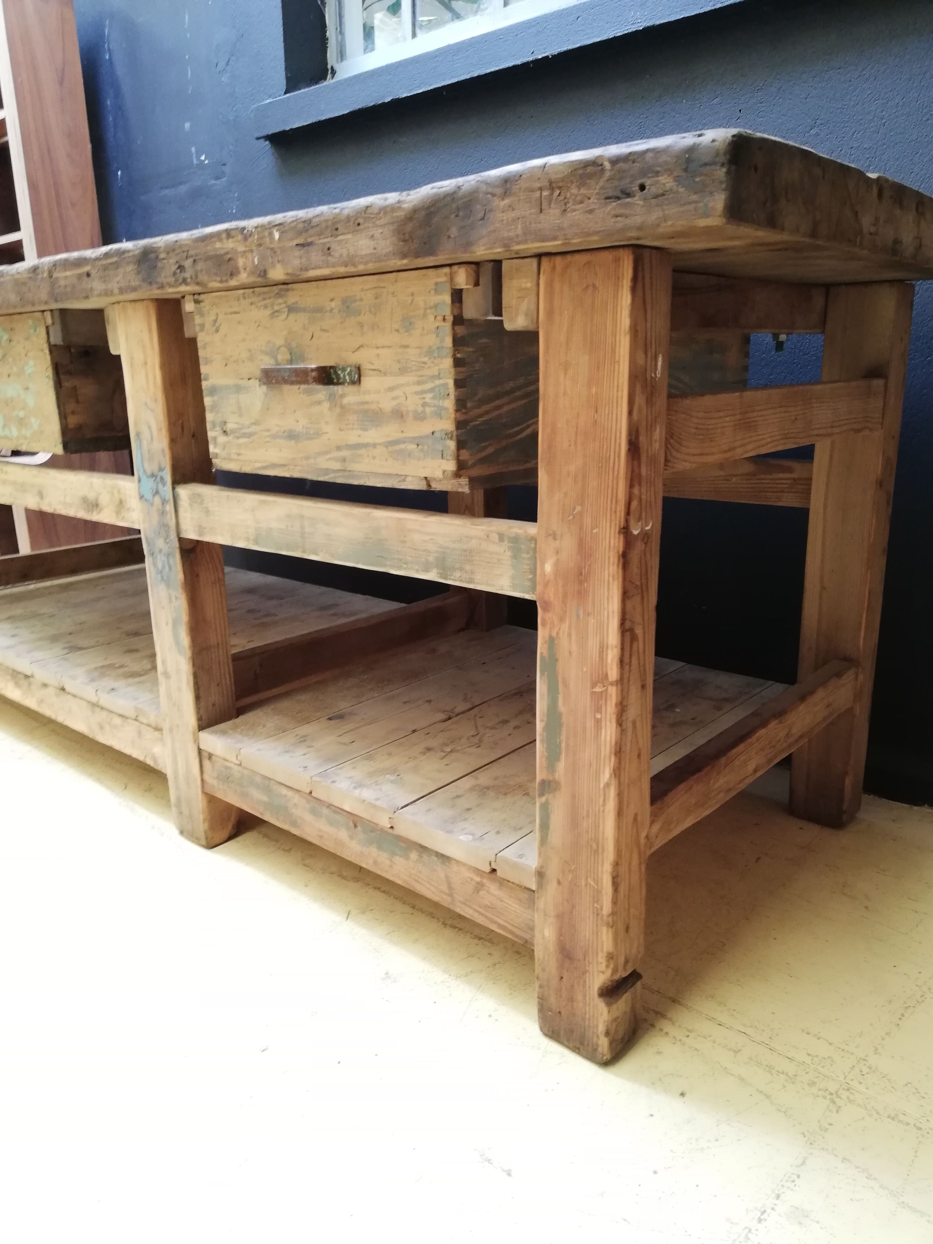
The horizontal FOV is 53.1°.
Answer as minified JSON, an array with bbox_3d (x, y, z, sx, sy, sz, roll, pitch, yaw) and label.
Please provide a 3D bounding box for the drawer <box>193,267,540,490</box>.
[{"bbox_3d":[0.032,-0.320,1.234,0.425,0.205,0.620,12,20,40],"label":"drawer"}]

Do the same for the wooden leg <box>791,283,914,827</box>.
[{"bbox_3d":[0.559,-0.075,1.381,0.092,0.788,0.068,12,20,40],"label":"wooden leg"}]

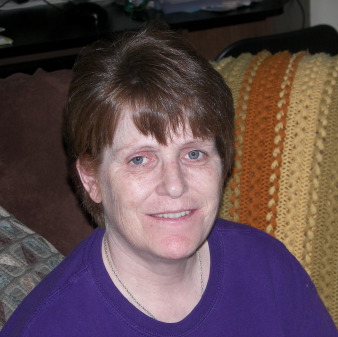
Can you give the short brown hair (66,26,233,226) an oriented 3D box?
[{"bbox_3d":[-0.021,-0.046,1.670,0.190,0.230,0.215,-7,11,-13],"label":"short brown hair"}]

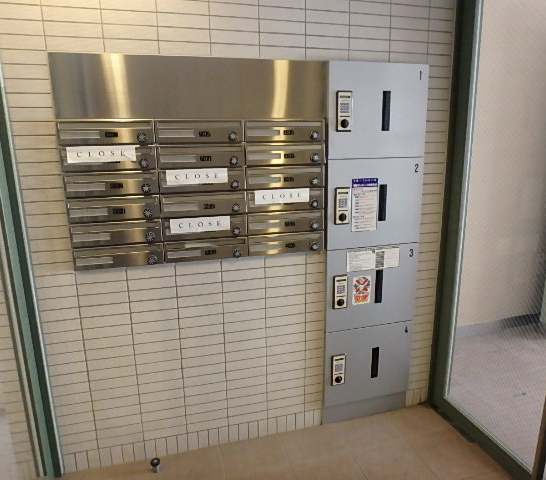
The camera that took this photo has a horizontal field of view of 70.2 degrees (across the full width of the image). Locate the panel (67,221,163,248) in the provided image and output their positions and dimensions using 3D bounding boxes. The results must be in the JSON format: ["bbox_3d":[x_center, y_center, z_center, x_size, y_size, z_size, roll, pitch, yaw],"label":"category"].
[{"bbox_3d":[-0.640,-0.032,1.611,0.349,0.101,0.050,-4,13,-14],"label":"panel"}]

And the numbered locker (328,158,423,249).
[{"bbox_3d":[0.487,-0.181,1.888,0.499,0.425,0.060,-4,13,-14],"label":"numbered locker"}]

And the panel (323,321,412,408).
[{"bbox_3d":[0.494,0.644,2.067,0.485,0.418,0.060,-4,13,-14],"label":"panel"}]

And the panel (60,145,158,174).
[{"bbox_3d":[-0.642,-0.326,1.548,0.350,0.097,0.050,-4,13,-14],"label":"panel"}]

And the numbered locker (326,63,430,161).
[{"bbox_3d":[0.476,-0.590,1.797,0.495,0.410,0.060,-4,13,-14],"label":"numbered locker"}]

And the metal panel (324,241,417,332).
[{"bbox_3d":[0.492,0.234,1.978,0.494,0.420,0.060,-4,13,-14],"label":"metal panel"}]

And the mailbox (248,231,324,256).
[{"bbox_3d":[0.059,0.015,1.809,0.360,0.093,0.050,-4,13,-14],"label":"mailbox"}]

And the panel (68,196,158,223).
[{"bbox_3d":[-0.641,-0.131,1.590,0.349,0.098,0.050,-4,13,-14],"label":"panel"}]

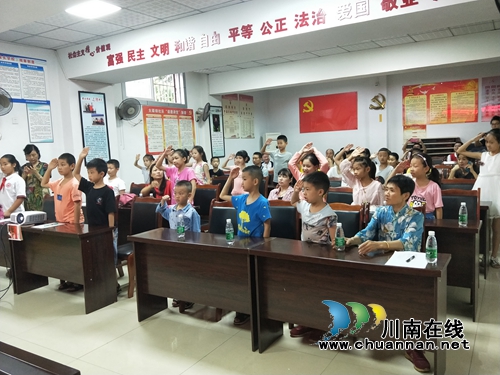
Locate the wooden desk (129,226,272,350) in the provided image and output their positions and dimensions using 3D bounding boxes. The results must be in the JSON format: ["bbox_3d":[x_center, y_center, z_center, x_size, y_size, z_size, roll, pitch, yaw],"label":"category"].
[{"bbox_3d":[-0.402,0.788,2.994,1.194,0.765,0.383,1,6,30],"label":"wooden desk"}]

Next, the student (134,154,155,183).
[{"bbox_3d":[-1.845,0.119,6.473,0.420,1.396,0.340,3,8,38],"label":"student"}]

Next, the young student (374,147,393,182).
[{"bbox_3d":[2.040,0.077,5.436,0.390,1.350,0.300,1,7,30],"label":"young student"}]

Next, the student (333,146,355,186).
[{"bbox_3d":[1.360,0.179,4.988,0.420,1.470,0.300,1,6,30],"label":"student"}]

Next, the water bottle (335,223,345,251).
[{"bbox_3d":[0.599,0.323,2.404,0.061,0.183,0.061,1,6,30],"label":"water bottle"}]

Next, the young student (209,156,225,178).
[{"bbox_3d":[-0.589,0.090,6.751,0.370,1.250,0.290,0,6,22],"label":"young student"}]

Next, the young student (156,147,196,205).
[{"bbox_3d":[-0.886,0.238,4.668,0.440,1.490,0.330,2,8,38],"label":"young student"}]

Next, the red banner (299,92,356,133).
[{"bbox_3d":[2.016,-1.907,9.349,1.500,0.960,0.030,0,7,29],"label":"red banner"}]

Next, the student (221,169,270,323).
[{"bbox_3d":[-0.015,0.473,3.159,0.400,1.330,0.270,2,7,38],"label":"student"}]

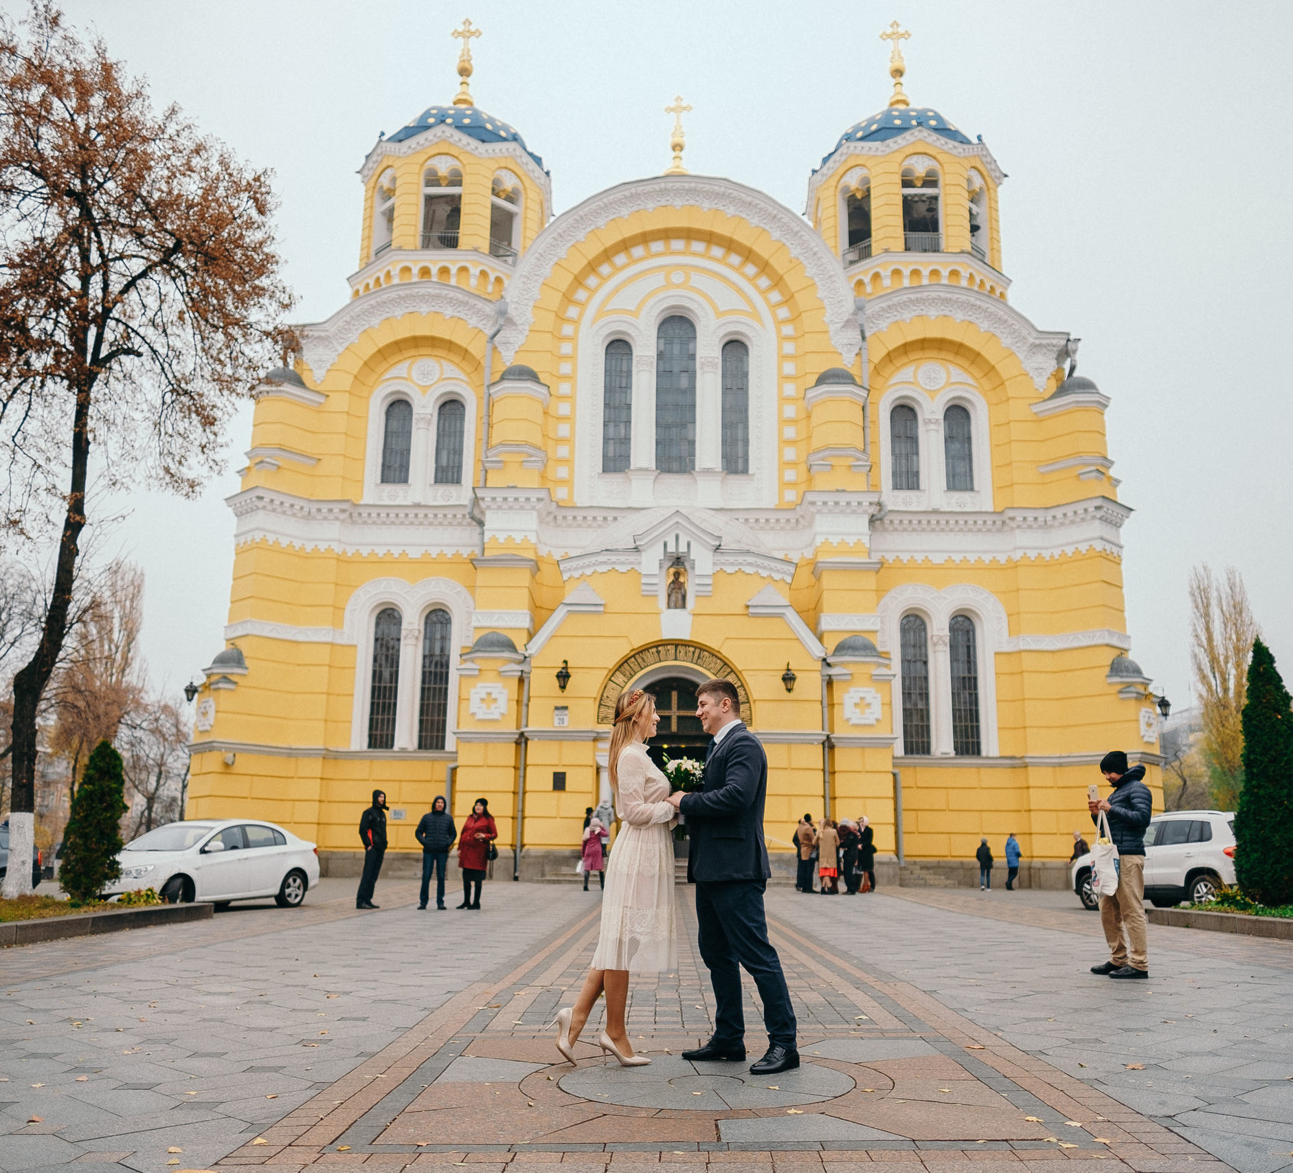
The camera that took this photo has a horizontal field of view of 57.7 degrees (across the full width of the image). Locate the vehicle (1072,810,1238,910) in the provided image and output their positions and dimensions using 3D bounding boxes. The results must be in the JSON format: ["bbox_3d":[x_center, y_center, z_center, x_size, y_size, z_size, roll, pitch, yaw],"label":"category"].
[{"bbox_3d":[9.423,4.878,20.658,1.810,1.690,4.430,5,-13,-20],"label":"vehicle"}]

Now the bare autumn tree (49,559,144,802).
[{"bbox_3d":[-24.777,5.348,52.720,4.600,13.615,4.600,1,-12,2],"label":"bare autumn tree"}]

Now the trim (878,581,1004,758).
[{"bbox_3d":[8.672,2.446,34.697,3.708,5.218,0.400,1,-13,1],"label":"trim"}]

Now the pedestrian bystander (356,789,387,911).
[{"bbox_3d":[-4.158,4.003,17.948,0.400,1.790,0.500,-4,-13,22],"label":"pedestrian bystander"}]

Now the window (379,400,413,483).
[{"bbox_3d":[-7.921,-4.622,37.336,0.900,2.820,0.320,1,-12,1],"label":"window"}]

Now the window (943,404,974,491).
[{"bbox_3d":[9.917,-4.411,37.157,0.890,2.850,0.320,1,-12,1],"label":"window"}]

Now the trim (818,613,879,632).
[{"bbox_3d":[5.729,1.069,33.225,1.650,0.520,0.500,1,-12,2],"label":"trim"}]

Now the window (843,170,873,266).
[{"bbox_3d":[7.637,-13.297,42.346,0.500,3.700,1.350,13,-17,-43],"label":"window"}]

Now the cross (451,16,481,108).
[{"bbox_3d":[-6.595,-19.147,42.714,1.135,3.527,0.750,1,-13,1],"label":"cross"}]

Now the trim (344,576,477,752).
[{"bbox_3d":[-7.130,2.289,35.372,3.870,5.300,0.600,1,-12,1],"label":"trim"}]

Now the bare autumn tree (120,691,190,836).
[{"bbox_3d":[-22.194,8.538,51.754,3.500,7.340,3.500,1,-12,1],"label":"bare autumn tree"}]

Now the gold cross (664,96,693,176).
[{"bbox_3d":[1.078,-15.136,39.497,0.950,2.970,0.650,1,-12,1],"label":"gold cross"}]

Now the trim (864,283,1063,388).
[{"bbox_3d":[9.767,-7.528,36.437,6.306,3.445,0.900,1,-13,1],"label":"trim"}]

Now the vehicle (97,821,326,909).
[{"bbox_3d":[-7.172,4.459,18.949,1.780,1.460,4.550,-4,-13,22],"label":"vehicle"}]

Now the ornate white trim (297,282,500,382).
[{"bbox_3d":[-7.666,-7.752,36.694,6.304,3.379,0.900,1,-13,1],"label":"ornate white trim"}]

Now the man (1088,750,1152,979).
[{"bbox_3d":[3.953,2.317,9.786,0.520,1.820,0.520,0,-13,6],"label":"man"}]

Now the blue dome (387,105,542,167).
[{"bbox_3d":[-6.622,-15.698,41.949,6.100,3.539,6.100,1,-13,1],"label":"blue dome"}]

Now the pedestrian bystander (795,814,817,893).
[{"bbox_3d":[3.673,6.085,26.777,0.420,1.759,0.520,13,-17,-43],"label":"pedestrian bystander"}]

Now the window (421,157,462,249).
[{"bbox_3d":[-6.818,-12.767,39.274,1.400,3.400,0.500,1,-12,2],"label":"window"}]

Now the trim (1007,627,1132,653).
[{"bbox_3d":[12.522,1.590,34.111,3.550,0.450,1.400,1,-12,2],"label":"trim"}]

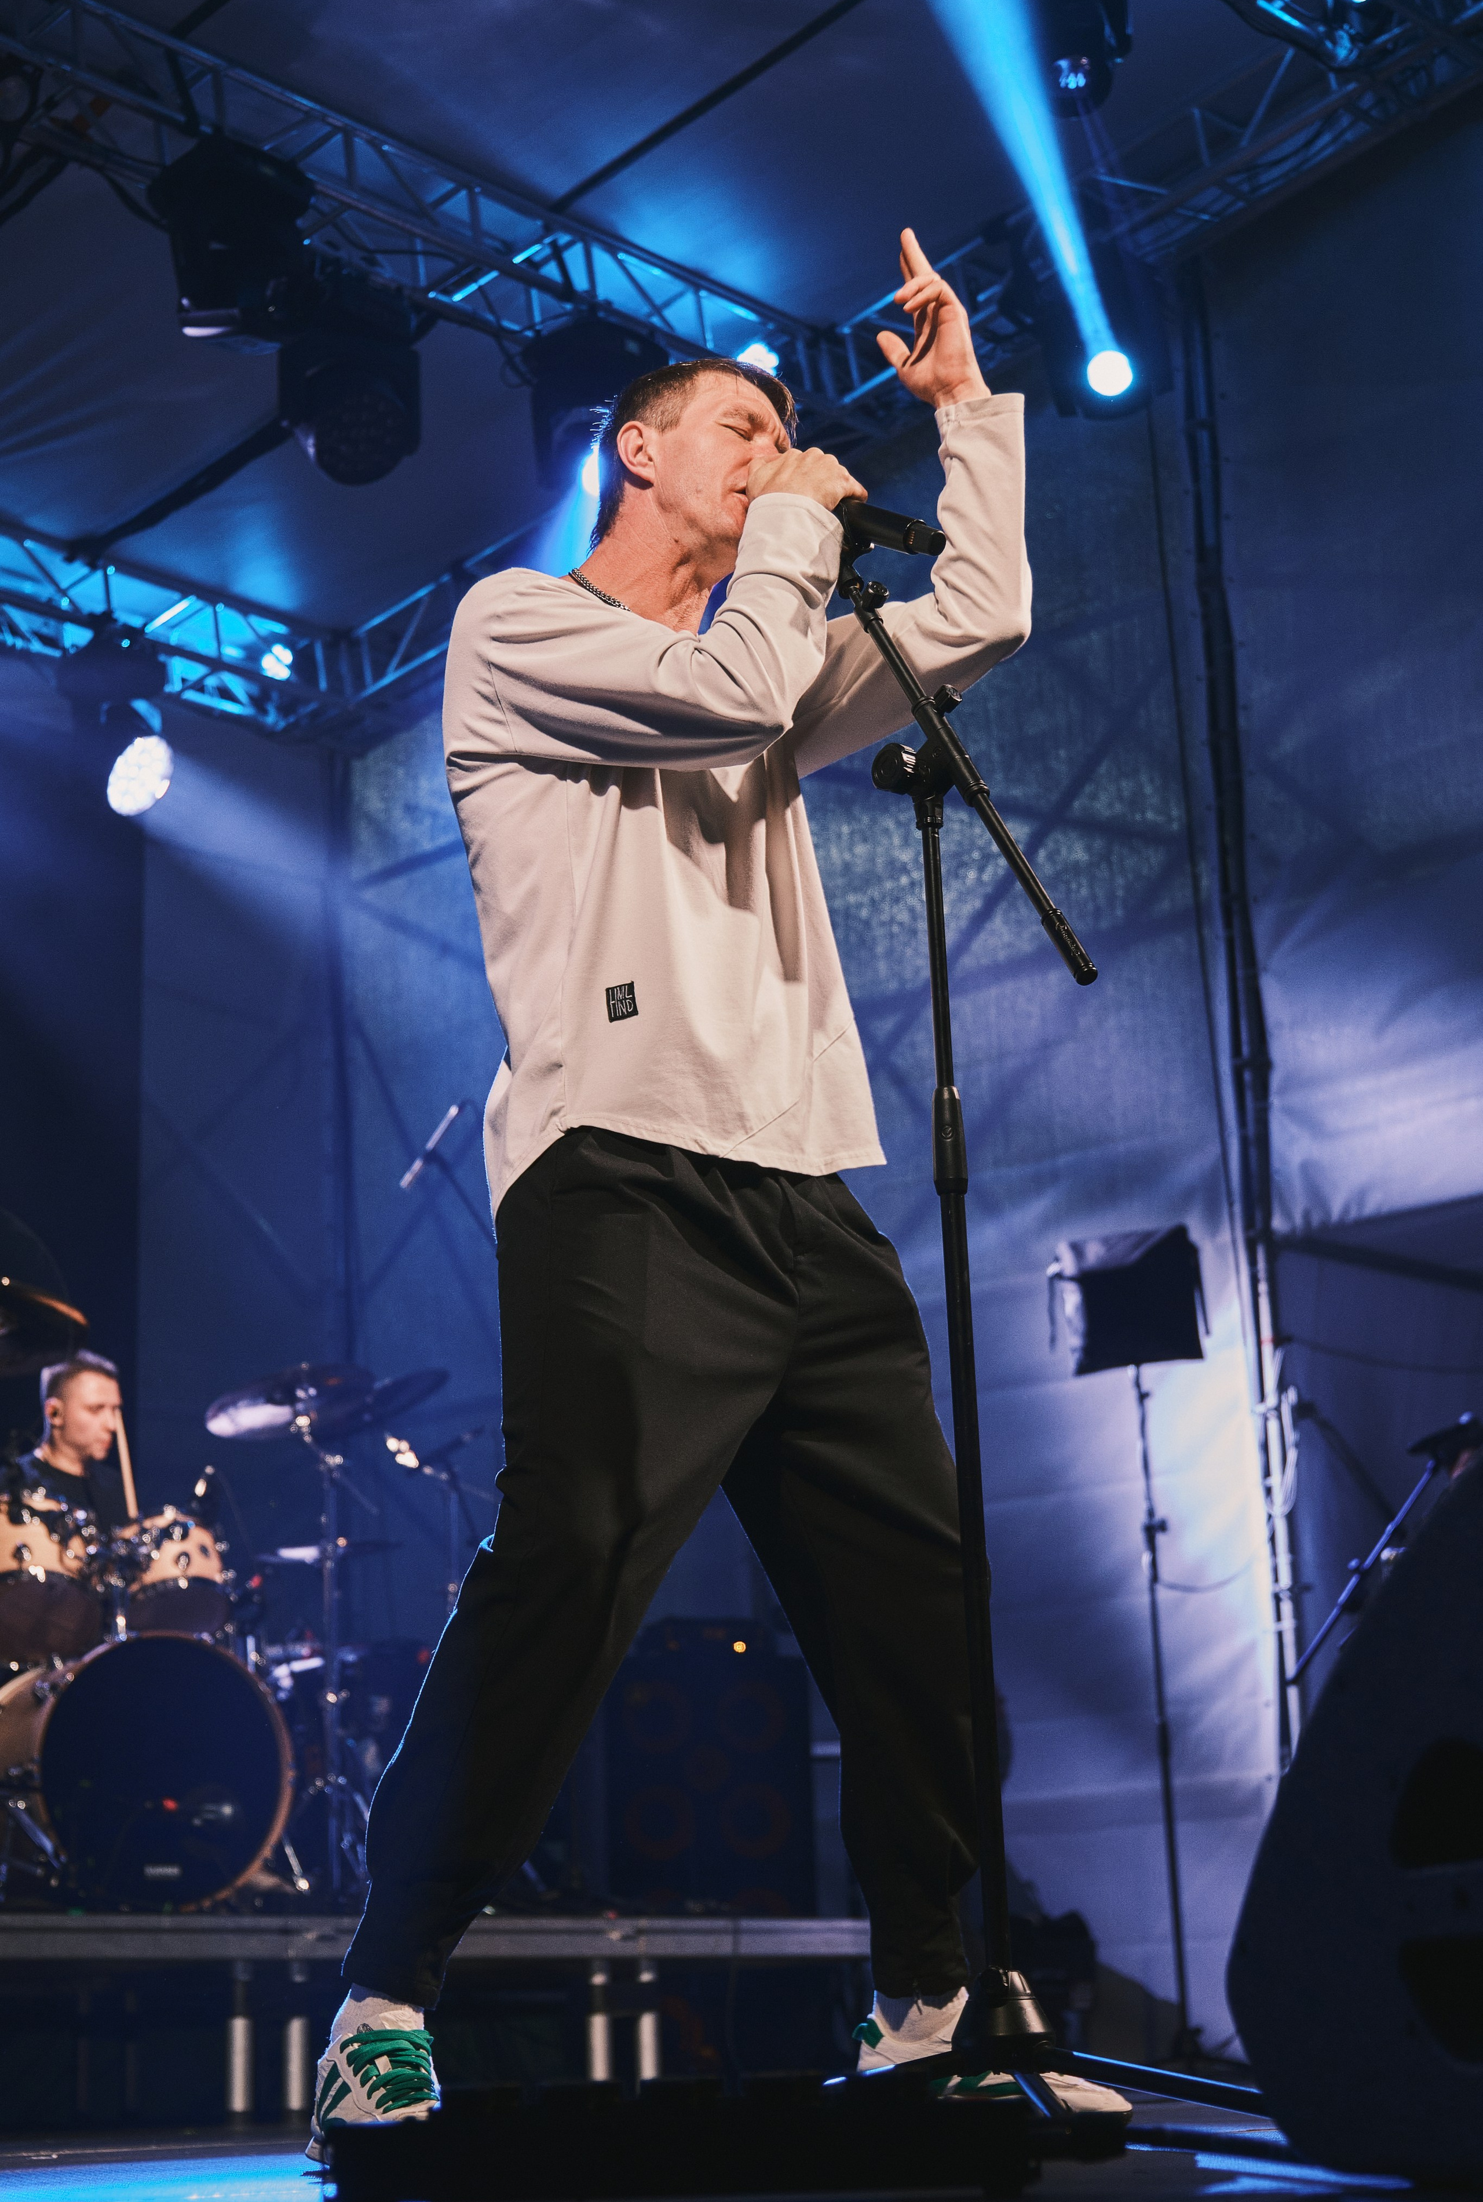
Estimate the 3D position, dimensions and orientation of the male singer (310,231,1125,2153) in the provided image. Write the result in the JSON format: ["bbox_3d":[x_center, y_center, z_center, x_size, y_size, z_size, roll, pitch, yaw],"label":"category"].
[{"bbox_3d":[-0.001,-0.032,2.814,0.740,1.920,0.520,13,-22,-39],"label":"male singer"}]

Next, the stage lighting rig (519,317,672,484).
[{"bbox_3d":[-0.403,-1.902,8.124,0.380,0.440,0.290,-5,-17,11],"label":"stage lighting rig"}]

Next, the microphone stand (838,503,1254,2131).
[{"bbox_3d":[0.214,0.133,2.553,0.520,1.450,0.540,10,-20,-32],"label":"microphone stand"}]

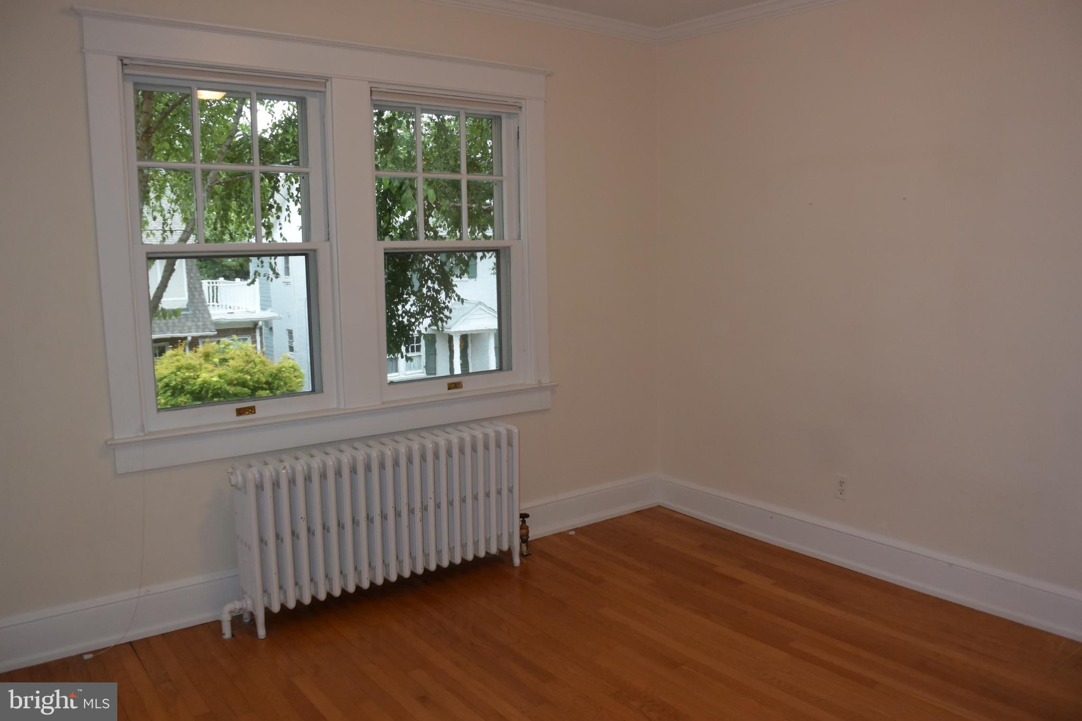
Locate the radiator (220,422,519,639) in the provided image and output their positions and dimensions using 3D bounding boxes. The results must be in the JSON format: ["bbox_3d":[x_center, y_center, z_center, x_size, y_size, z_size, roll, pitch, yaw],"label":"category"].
[{"bbox_3d":[-0.696,0.696,3.549,1.340,0.675,0.220,-6,9,-35],"label":"radiator"}]

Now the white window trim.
[{"bbox_3d":[-0.807,-0.496,3.589,2.080,1.685,0.115,-6,9,-35],"label":"white window trim"}]

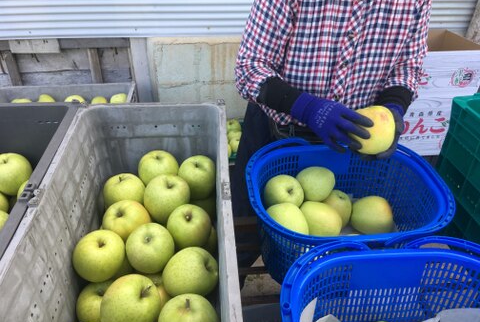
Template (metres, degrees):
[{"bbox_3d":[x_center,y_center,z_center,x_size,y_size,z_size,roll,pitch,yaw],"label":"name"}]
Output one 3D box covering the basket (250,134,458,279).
[{"bbox_3d":[0.211,0.126,0.876,0.400,0.210,0.318,3,36,3],"label":"basket"}]

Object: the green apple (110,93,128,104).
[{"bbox_3d":[-0.535,-0.262,1.780,0.080,0.078,0.080,1,35,0],"label":"green apple"}]

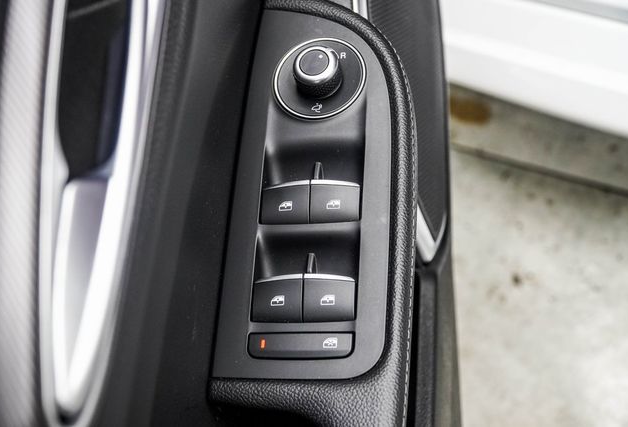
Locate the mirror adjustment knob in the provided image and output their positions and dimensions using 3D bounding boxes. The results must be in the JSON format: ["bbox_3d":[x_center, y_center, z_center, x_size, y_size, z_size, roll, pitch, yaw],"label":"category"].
[{"bbox_3d":[0.001,-0.067,0.508,0.022,0.014,0.022,-5,65,12],"label":"mirror adjustment knob"}]

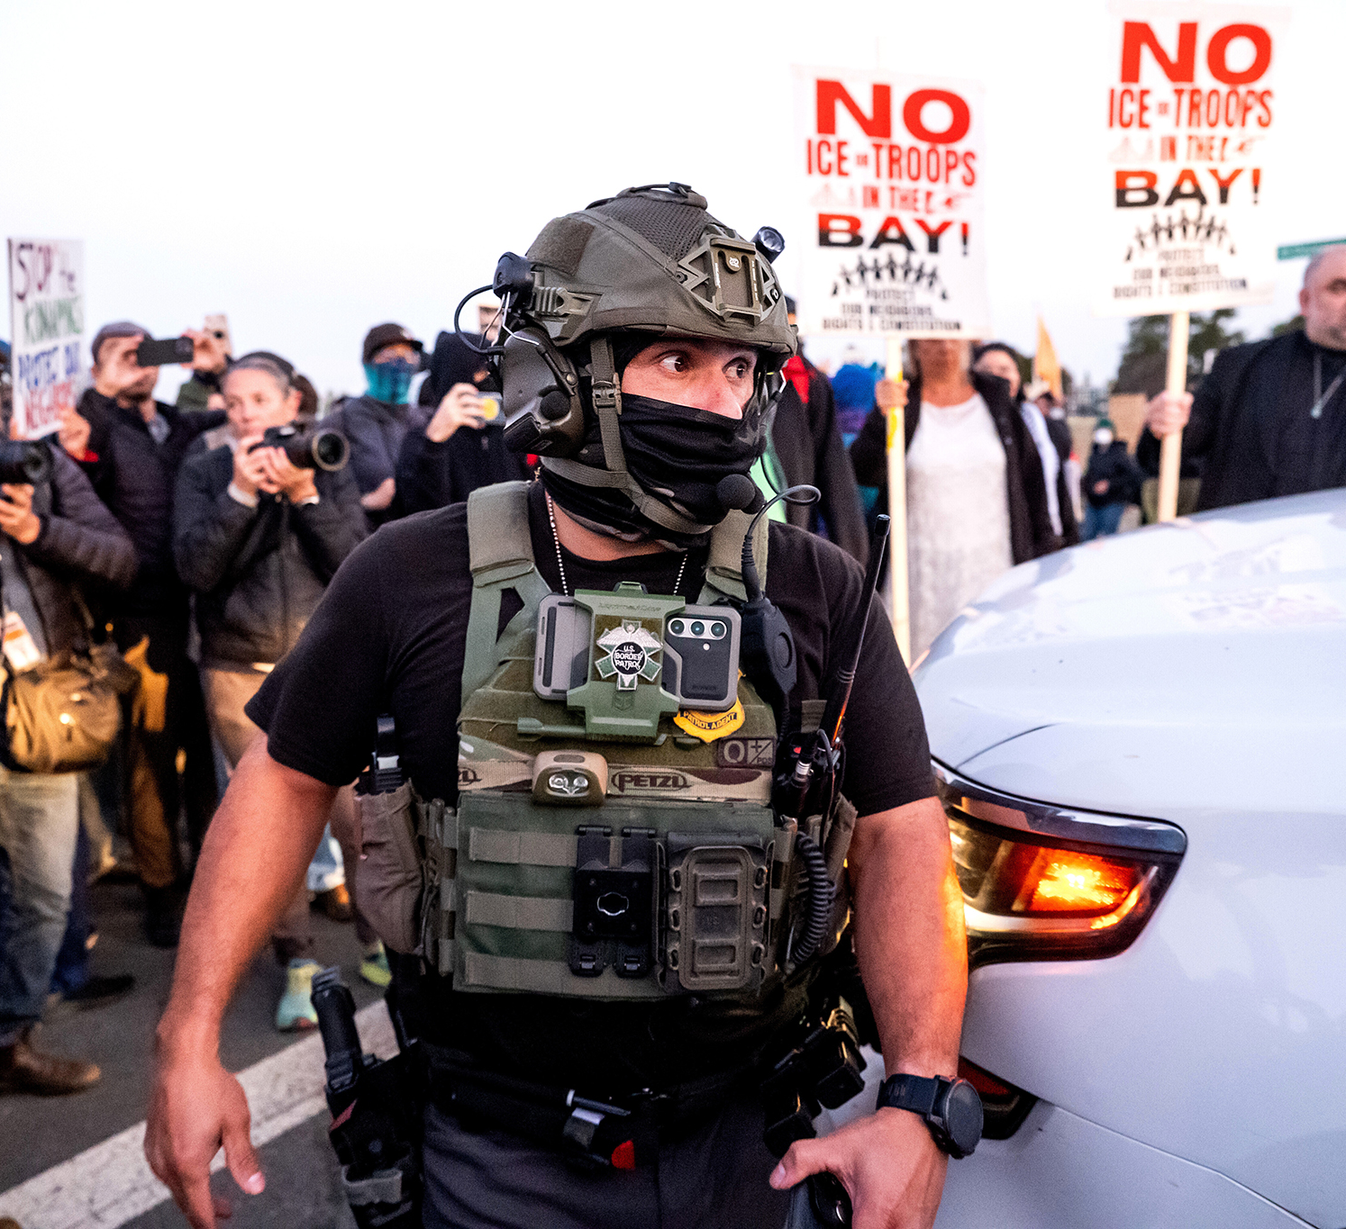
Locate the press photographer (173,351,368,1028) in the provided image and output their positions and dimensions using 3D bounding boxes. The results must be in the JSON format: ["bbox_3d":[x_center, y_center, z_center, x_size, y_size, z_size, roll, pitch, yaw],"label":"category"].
[{"bbox_3d":[-0.960,0.210,3.230,0.510,1.670,0.470,-4,9,-21],"label":"press photographer"}]

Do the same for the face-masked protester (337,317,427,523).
[{"bbox_3d":[-0.820,0.010,4.000,0.550,1.790,0.400,-5,9,-24],"label":"face-masked protester"}]

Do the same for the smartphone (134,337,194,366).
[{"bbox_3d":[-1.428,-0.738,3.600,0.150,0.073,0.010,-9,11,-24],"label":"smartphone"}]

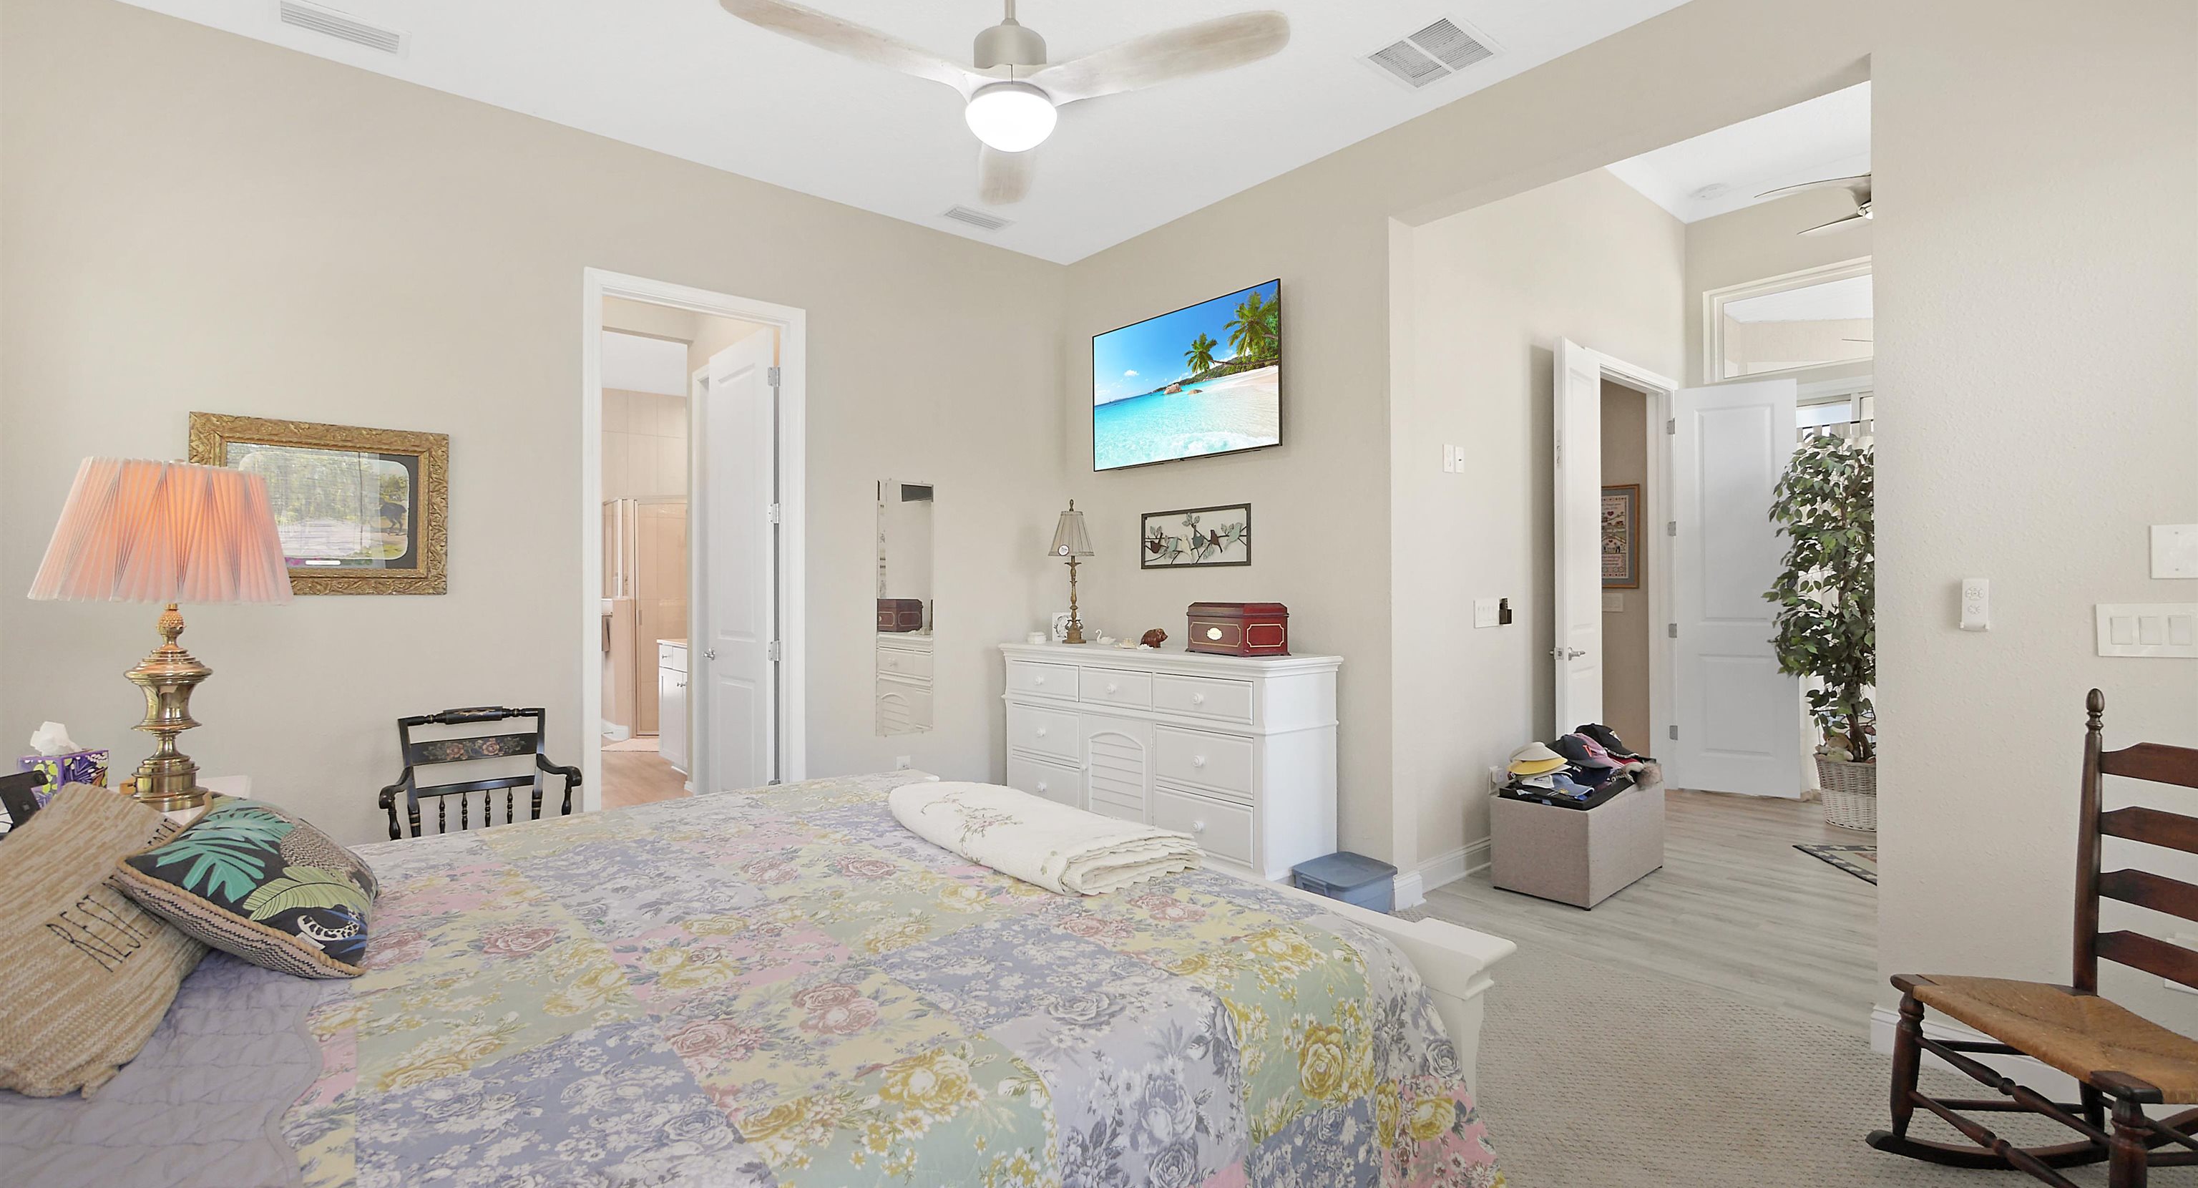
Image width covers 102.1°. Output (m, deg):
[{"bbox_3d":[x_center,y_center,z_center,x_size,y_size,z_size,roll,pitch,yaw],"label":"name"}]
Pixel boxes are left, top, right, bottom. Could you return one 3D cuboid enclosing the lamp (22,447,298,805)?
[{"bbox_3d":[-2.272,0.097,2.176,0.450,0.820,0.450,0,0,-38],"label":"lamp"}]

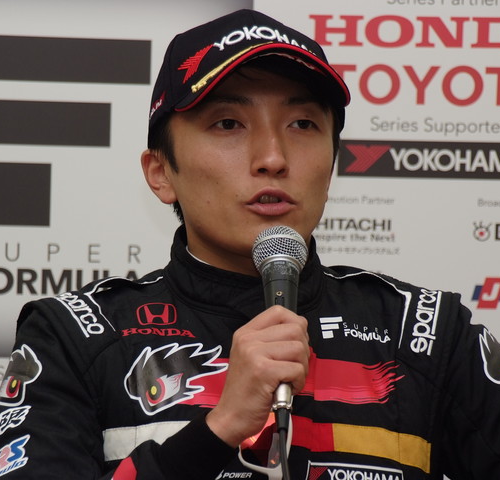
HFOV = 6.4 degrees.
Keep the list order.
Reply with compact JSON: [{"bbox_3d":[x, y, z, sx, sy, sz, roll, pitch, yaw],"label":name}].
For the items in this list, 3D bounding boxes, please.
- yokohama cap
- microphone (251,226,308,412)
[{"bbox_3d":[0.006,-0.160,4.190,0.181,0.127,0.262,1,-10,-15],"label":"yokohama cap"},{"bbox_3d":[0.029,0.070,4.058,0.051,0.184,0.051,-1,-28,0],"label":"microphone"}]

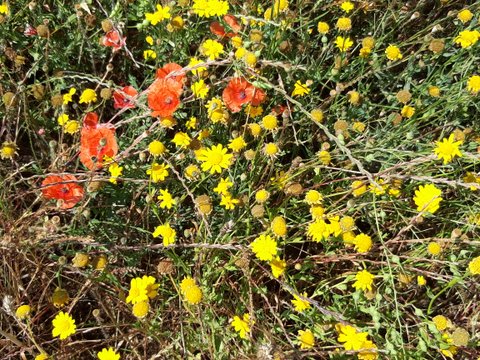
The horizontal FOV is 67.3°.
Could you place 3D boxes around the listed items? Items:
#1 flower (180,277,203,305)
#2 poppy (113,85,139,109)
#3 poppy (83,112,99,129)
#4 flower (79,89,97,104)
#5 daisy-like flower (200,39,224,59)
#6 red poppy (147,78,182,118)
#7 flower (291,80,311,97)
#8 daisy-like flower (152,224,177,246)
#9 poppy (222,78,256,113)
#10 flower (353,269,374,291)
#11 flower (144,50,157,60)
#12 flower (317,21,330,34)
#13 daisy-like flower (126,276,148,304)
[{"bbox_3d":[-0.072,0.164,0.534,0.033,0.025,0.042,2,66,-5],"label":"flower"},{"bbox_3d":[-0.182,-0.132,0.573,0.041,0.024,0.041,4,77,-7],"label":"poppy"},{"bbox_3d":[-0.252,-0.100,0.608,0.029,0.023,0.029,0,53,0],"label":"poppy"},{"bbox_3d":[-0.263,-0.144,0.620,0.031,0.023,0.031,2,37,-2],"label":"flower"},{"bbox_3d":[-0.051,-0.242,0.670,0.043,0.018,0.043,0,57,0],"label":"daisy-like flower"},{"bbox_3d":[-0.130,-0.140,0.620,0.058,0.030,0.058,0,60,-7],"label":"red poppy"},{"bbox_3d":[0.112,-0.168,0.660,0.036,0.018,0.036,0,57,0],"label":"flower"},{"bbox_3d":[-0.115,0.083,0.550,0.037,0.018,0.037,0,57,0],"label":"daisy-like flower"},{"bbox_3d":[-0.001,-0.145,0.621,0.059,0.026,0.059,4,74,-14],"label":"poppy"},{"bbox_3d":[0.184,0.148,0.538,0.034,0.017,0.034,-2,72,5],"label":"flower"},{"bbox_3d":[-0.160,-0.222,0.642,0.021,0.013,0.021,0,41,0],"label":"flower"},{"bbox_3d":[0.150,-0.275,0.652,0.023,0.017,0.023,0,61,0],"label":"flower"},{"bbox_3d":[-0.119,0.128,0.419,0.029,0.012,0.029,-8,63,13],"label":"daisy-like flower"}]

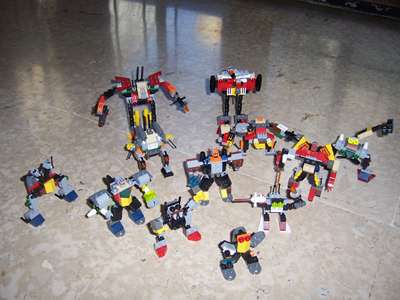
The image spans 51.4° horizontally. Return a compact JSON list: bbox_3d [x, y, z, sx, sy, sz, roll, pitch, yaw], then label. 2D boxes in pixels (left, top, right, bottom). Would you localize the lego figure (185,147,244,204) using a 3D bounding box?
[{"bbox_3d":[0.019,0.036,0.593,0.082,0.060,0.048,-5,45,-5],"label":"lego figure"}]

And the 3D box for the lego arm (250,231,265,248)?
[{"bbox_3d":[0.071,0.112,0.518,0.016,0.015,0.015,-11,46,-11],"label":"lego arm"}]

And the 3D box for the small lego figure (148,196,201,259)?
[{"bbox_3d":[-0.033,0.100,0.540,0.062,0.045,0.046,-17,47,-16],"label":"small lego figure"}]

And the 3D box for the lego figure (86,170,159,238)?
[{"bbox_3d":[-0.103,0.072,0.565,0.086,0.050,0.046,-24,50,-22],"label":"lego figure"}]

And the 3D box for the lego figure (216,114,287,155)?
[{"bbox_3d":[0.081,-0.025,0.661,0.112,0.050,0.040,0,45,0],"label":"lego figure"}]

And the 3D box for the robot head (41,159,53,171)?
[{"bbox_3d":[-0.213,0.020,0.579,0.014,0.013,0.013,-29,52,-26],"label":"robot head"}]

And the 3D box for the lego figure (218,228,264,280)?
[{"bbox_3d":[0.049,0.127,0.511,0.052,0.048,0.039,-9,46,-8],"label":"lego figure"}]

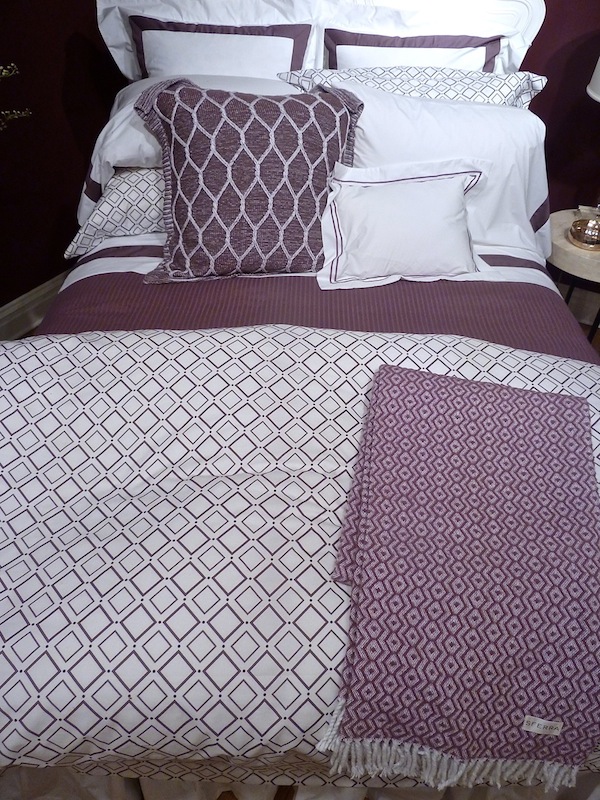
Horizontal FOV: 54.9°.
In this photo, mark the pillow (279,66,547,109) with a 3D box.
[{"bbox_3d":[0.380,-0.859,2.002,0.840,0.500,0.170,1,5,1],"label":"pillow"}]

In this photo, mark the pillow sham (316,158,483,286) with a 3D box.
[{"bbox_3d":[0.300,-0.515,1.709,0.470,0.360,0.130,-4,15,-4],"label":"pillow sham"}]

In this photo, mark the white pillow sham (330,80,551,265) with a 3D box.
[{"bbox_3d":[0.425,-0.751,1.898,0.740,0.500,0.200,1,8,1],"label":"white pillow sham"}]

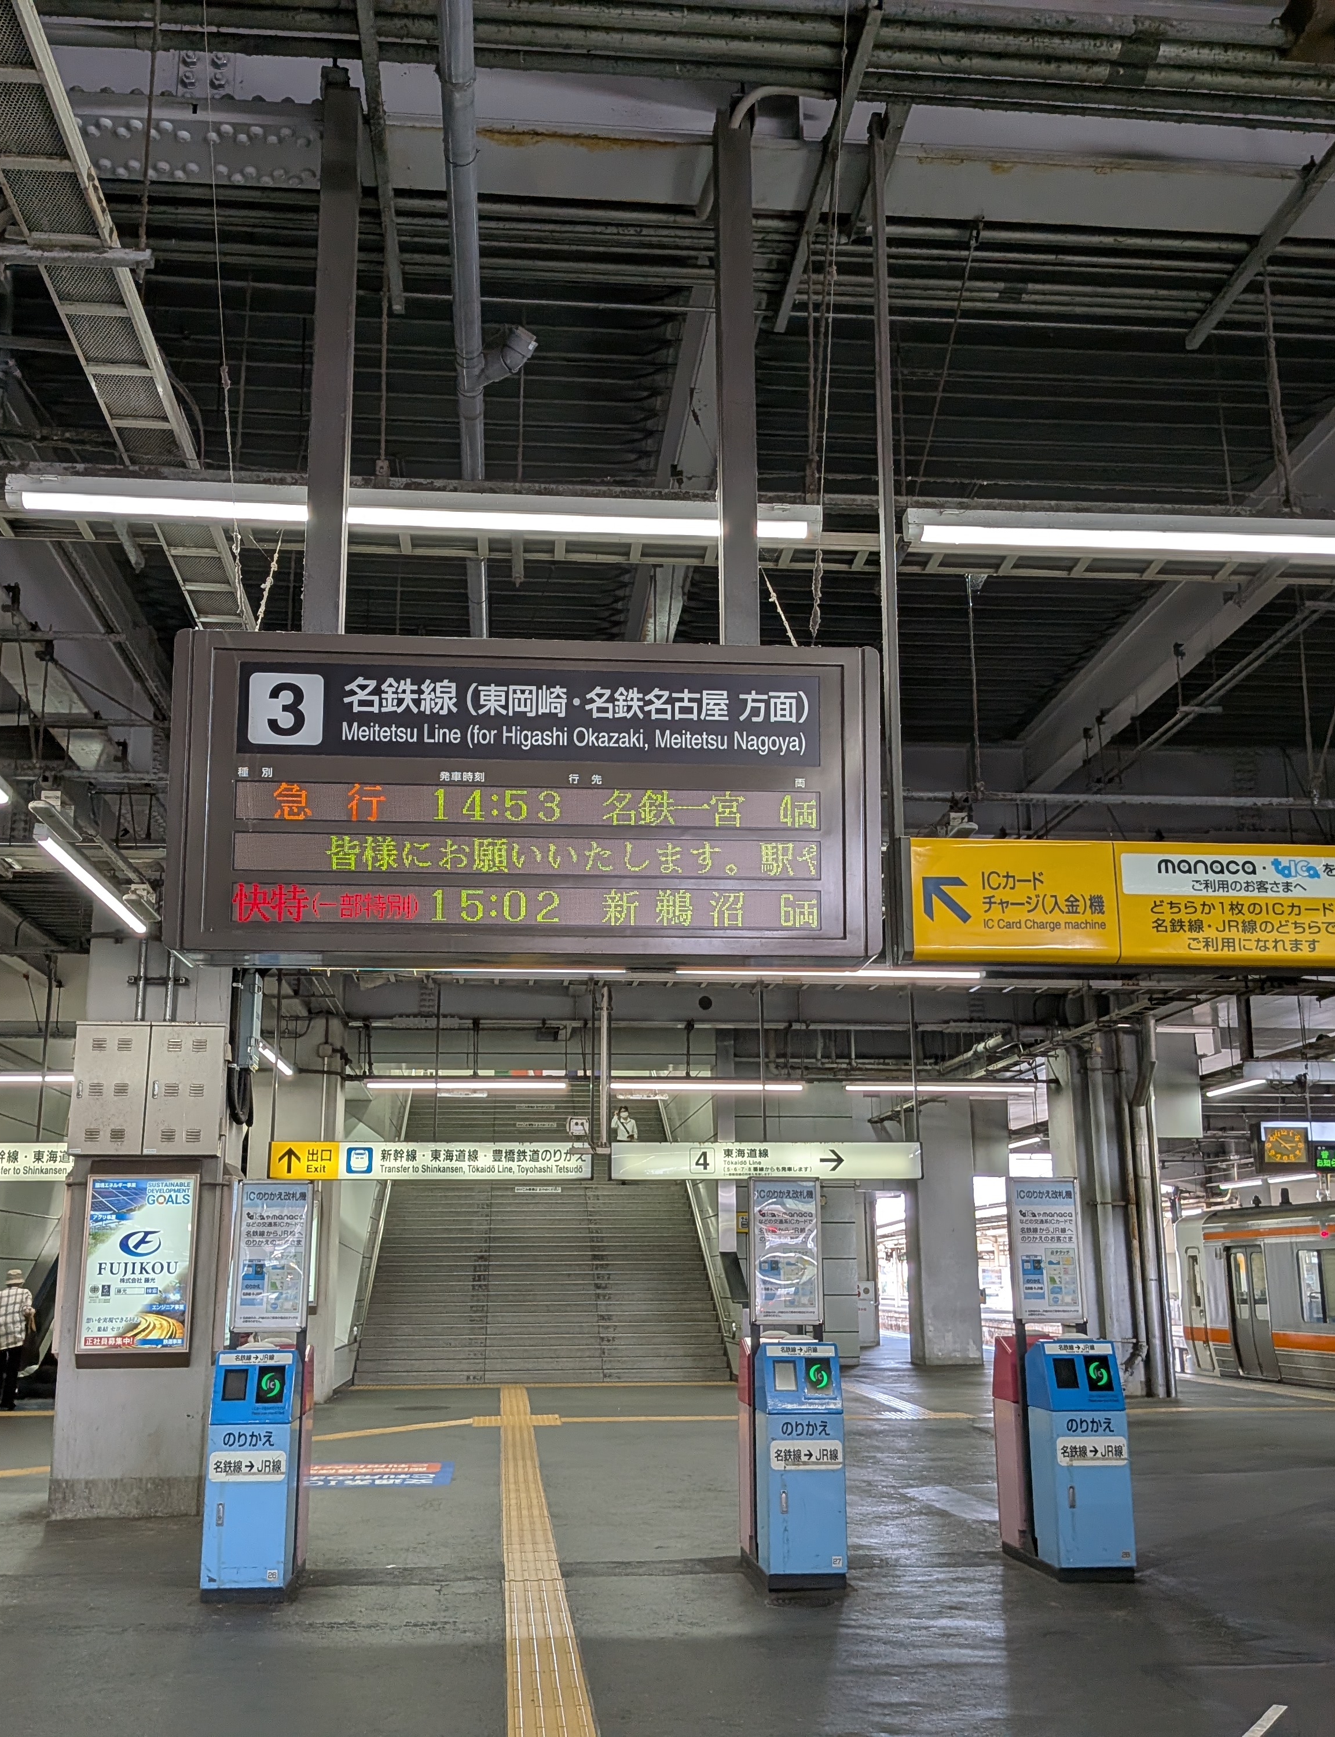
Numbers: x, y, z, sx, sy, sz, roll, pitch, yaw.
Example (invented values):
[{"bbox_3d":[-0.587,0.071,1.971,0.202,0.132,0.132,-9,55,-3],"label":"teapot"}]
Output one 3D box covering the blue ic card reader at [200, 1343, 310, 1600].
[{"bbox_3d":[-2.163,3.147,8.513,0.375,1.190,1.040,1,-14,-6],"label":"blue ic card reader"}]

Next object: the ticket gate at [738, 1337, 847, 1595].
[{"bbox_3d":[0.645,3.151,8.642,0.375,1.190,1.040,1,-14,-6],"label":"ticket gate"}]

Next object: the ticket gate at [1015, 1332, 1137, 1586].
[{"bbox_3d":[2.188,3.117,8.558,0.390,1.190,0.400,1,-13,-6],"label":"ticket gate"}]

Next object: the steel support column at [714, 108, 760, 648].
[{"bbox_3d":[0.205,-1.466,4.813,0.100,1.820,0.100,1,-13,-6],"label":"steel support column"}]

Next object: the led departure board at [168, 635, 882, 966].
[{"bbox_3d":[-0.373,-0.164,4.456,1.870,0.870,0.280,1,-13,-6],"label":"led departure board"}]

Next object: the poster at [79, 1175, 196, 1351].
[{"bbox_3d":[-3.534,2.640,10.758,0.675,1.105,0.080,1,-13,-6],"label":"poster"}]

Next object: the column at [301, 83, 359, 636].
[{"bbox_3d":[-0.978,-1.516,4.705,0.100,1.880,0.100,1,-13,-6],"label":"column"}]

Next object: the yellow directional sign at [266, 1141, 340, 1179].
[{"bbox_3d":[-3.517,2.844,15.586,0.703,0.360,0.170,1,-14,-6],"label":"yellow directional sign"}]

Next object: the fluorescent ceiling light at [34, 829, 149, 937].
[{"bbox_3d":[-3.342,0.123,9.438,0.080,0.080,2.420,1,-14,-6],"label":"fluorescent ceiling light"}]

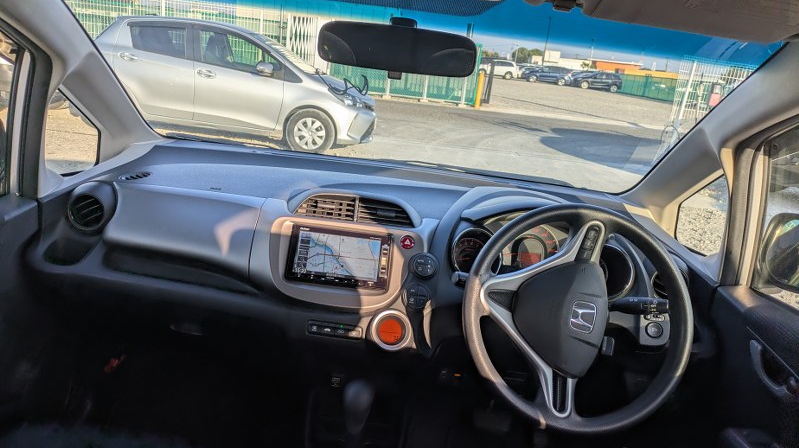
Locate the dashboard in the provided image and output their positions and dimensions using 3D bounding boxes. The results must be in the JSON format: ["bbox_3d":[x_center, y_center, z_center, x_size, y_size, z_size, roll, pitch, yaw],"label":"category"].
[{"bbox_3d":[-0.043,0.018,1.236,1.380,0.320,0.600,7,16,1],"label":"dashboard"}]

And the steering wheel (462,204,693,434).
[{"bbox_3d":[0.291,0.148,0.960,0.370,0.370,0.110,8,-12,3],"label":"steering wheel"}]

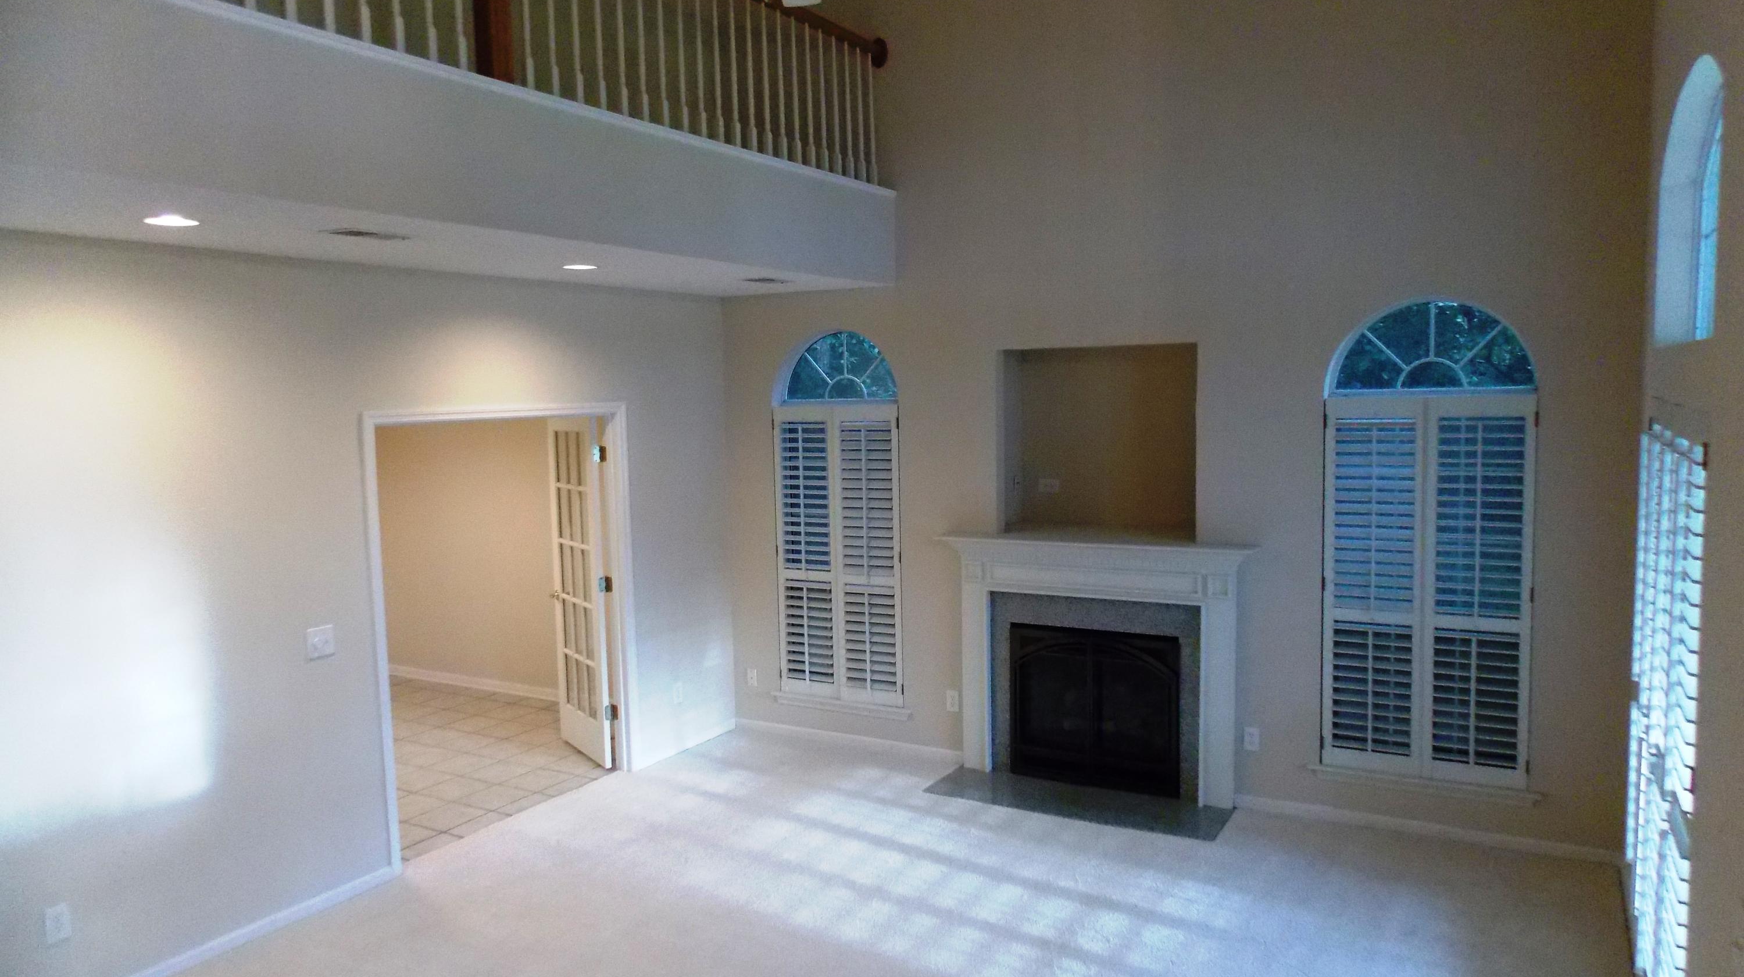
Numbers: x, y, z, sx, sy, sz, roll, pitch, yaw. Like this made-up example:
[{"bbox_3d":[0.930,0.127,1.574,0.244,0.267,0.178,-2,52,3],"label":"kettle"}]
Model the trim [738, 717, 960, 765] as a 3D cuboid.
[{"bbox_3d":[-0.182,1.535,7.068,1.613,0.065,0.018,1,6,30],"label":"trim"}]

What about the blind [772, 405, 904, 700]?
[{"bbox_3d":[-0.199,0.398,6.992,0.866,1.786,0.050,1,6,30],"label":"blind"}]

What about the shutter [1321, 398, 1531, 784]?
[{"bbox_3d":[2.573,0.462,5.400,0.879,1.788,0.050,1,6,30],"label":"shutter"}]

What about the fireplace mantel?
[{"bbox_3d":[1.153,0.937,6.127,1.690,1.346,0.210,1,6,30],"label":"fireplace mantel"}]

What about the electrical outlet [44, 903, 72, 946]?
[{"bbox_3d":[-2.857,1.530,4.070,0.010,0.115,0.072,1,6,30],"label":"electrical outlet"}]

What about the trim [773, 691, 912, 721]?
[{"bbox_3d":[-0.186,1.315,7.030,0.965,0.064,0.050,1,6,30],"label":"trim"}]

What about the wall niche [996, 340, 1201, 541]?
[{"bbox_3d":[1.262,-0.257,6.276,1.080,1.007,0.360,1,6,30],"label":"wall niche"}]

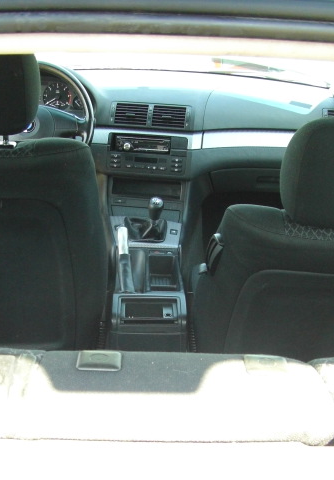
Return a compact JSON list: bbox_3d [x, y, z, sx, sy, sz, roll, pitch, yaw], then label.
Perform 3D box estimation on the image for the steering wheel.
[{"bbox_3d":[-0.399,-0.323,2.030,0.380,0.380,0.110,1,-6,-3],"label":"steering wheel"}]

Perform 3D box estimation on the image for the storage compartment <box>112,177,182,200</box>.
[{"bbox_3d":[-0.066,-0.168,2.260,0.220,0.062,0.100,1,7,-3],"label":"storage compartment"}]

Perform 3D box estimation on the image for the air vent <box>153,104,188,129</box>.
[{"bbox_3d":[0.007,-0.402,2.311,0.112,0.068,0.040,2,2,1],"label":"air vent"}]

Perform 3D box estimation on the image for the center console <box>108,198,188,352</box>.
[{"bbox_3d":[-0.057,0.062,1.943,0.205,0.260,0.660,1,17,-3],"label":"center console"}]

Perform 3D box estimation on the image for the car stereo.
[{"bbox_3d":[-0.077,-0.313,2.316,0.182,0.055,0.080,2,5,1],"label":"car stereo"}]

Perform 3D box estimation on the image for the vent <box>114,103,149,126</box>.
[{"bbox_3d":[-0.114,-0.411,2.316,0.112,0.068,0.040,2,2,1],"label":"vent"}]

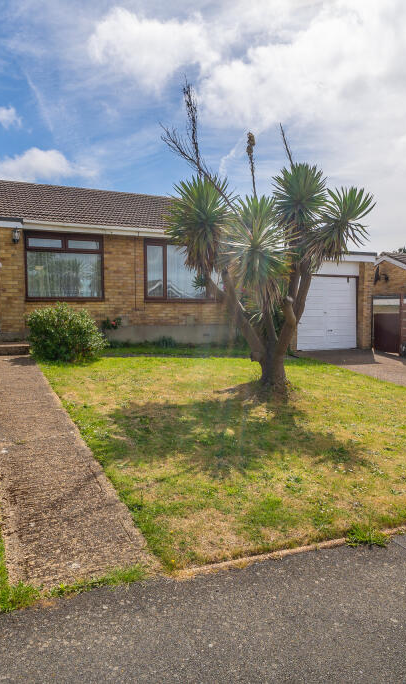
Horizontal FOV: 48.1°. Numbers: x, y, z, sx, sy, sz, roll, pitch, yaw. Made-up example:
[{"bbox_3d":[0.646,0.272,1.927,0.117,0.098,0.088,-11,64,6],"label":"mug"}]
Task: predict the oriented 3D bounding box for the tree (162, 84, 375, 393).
[{"bbox_3d":[1.000,-1.530,7.000,3.200,4.650,2.600,0,4,0],"label":"tree"}]

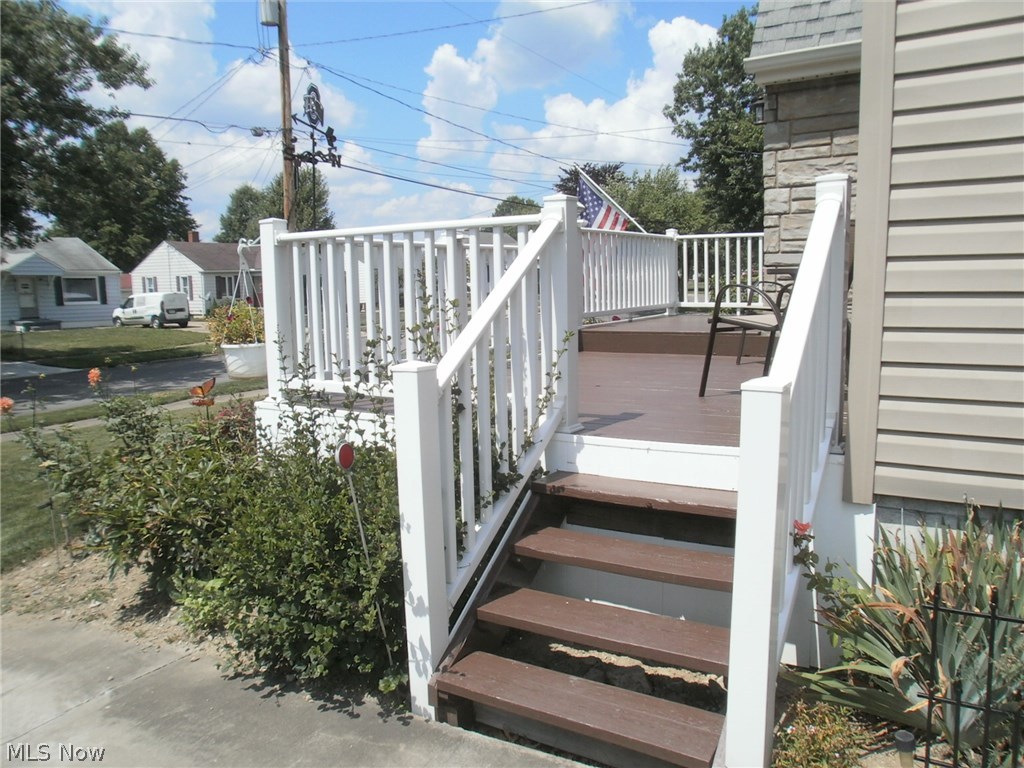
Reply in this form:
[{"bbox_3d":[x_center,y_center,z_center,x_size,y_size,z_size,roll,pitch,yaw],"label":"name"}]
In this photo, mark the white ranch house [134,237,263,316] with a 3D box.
[{"bbox_3d":[-19.559,-7.485,53.139,7.200,5.300,10.000,3,9,30],"label":"white ranch house"}]

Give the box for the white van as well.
[{"bbox_3d":[-20.028,-4.030,42.426,4.740,1.880,1.850,3,9,29],"label":"white van"}]

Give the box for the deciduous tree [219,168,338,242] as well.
[{"bbox_3d":[-22.595,-14.107,74.900,11.200,13.190,10.500,-4,8,-16],"label":"deciduous tree"}]

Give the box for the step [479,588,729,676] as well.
[{"bbox_3d":[0.336,0.849,2.691,0.925,0.041,0.238,3,9,30],"label":"step"}]

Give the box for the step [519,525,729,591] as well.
[{"bbox_3d":[0.473,0.660,2.910,0.925,0.041,0.238,3,9,30],"label":"step"}]

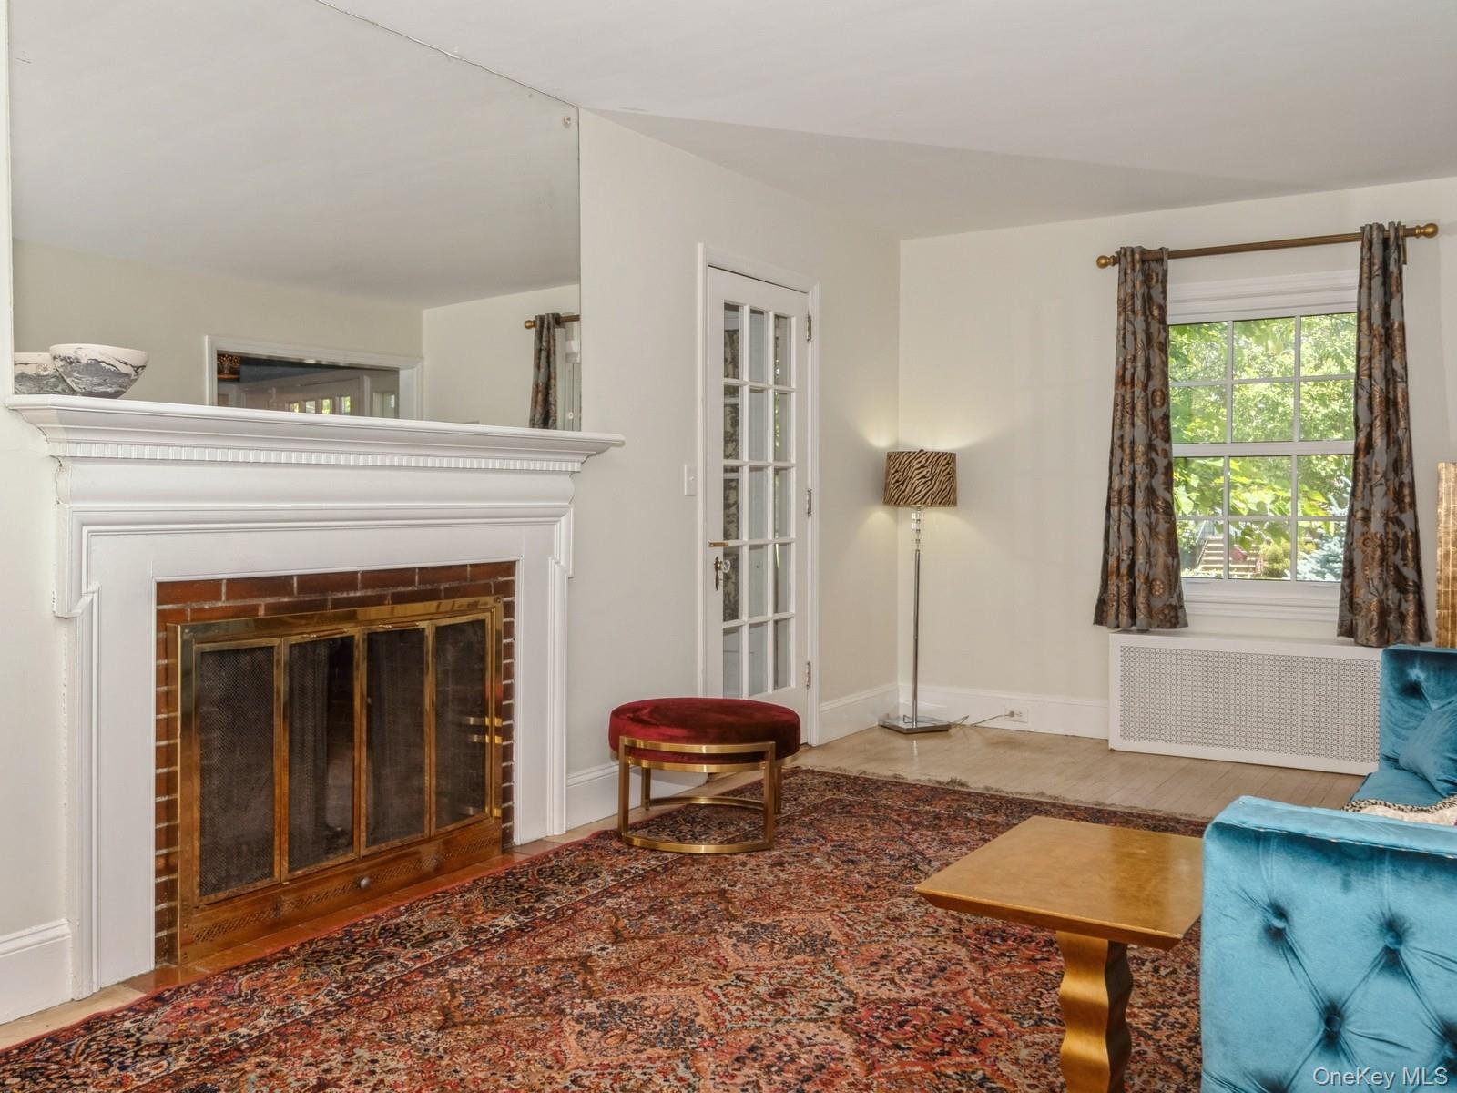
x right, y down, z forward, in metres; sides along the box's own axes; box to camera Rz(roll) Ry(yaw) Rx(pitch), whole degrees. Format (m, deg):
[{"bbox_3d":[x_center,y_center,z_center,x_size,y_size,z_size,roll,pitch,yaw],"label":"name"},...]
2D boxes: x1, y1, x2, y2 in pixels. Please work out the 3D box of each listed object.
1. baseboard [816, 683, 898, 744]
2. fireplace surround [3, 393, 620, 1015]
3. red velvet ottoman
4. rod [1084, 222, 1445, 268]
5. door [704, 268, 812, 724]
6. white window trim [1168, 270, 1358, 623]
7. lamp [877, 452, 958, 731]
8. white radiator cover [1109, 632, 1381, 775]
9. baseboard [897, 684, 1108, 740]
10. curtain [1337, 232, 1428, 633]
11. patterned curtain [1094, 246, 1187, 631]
[{"bbox_3d":[0.645,0.810,6.182,0.023,0.175,0.880,2,3,32],"label":"baseboard"},{"bbox_3d":[-0.953,0.327,3.476,0.200,1.337,1.940,2,3,32],"label":"fireplace surround"},{"bbox_3d":[-0.081,0.755,4.295,0.650,0.407,0.650,0,2,0],"label":"red velvet ottoman"},{"bbox_3d":[2.293,-1.303,5.482,1.385,0.070,0.080,2,3,32],"label":"rod"},{"bbox_3d":[0.115,-0.097,5.357,0.043,2.033,0.835,2,3,32],"label":"door"},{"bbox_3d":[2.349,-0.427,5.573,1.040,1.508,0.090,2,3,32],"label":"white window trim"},{"bbox_3d":[0.918,0.212,6.177,0.360,1.373,0.360,2,3,32],"label":"lamp"},{"bbox_3d":[2.301,0.666,5.524,1.193,0.530,0.240,2,3,32],"label":"white radiator cover"},{"bbox_3d":[1.373,0.811,6.250,1.120,0.175,0.023,2,3,32],"label":"baseboard"},{"bbox_3d":[2.730,-0.458,5.230,0.350,1.740,0.100,2,3,32],"label":"curtain"},{"bbox_3d":[1.890,-0.485,5.761,0.432,1.735,0.100,2,3,32],"label":"patterned curtain"}]

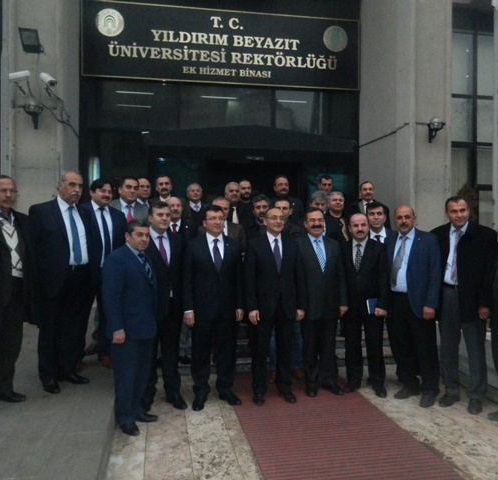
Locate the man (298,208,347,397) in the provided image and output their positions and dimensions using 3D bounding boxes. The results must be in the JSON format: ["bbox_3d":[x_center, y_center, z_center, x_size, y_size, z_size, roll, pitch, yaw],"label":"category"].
[{"bbox_3d":[0.692,0.560,4.350,0.510,1.720,0.330,1,1,8],"label":"man"}]

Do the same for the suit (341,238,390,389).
[{"bbox_3d":[1.078,0.685,4.330,0.500,1.400,0.300,1,1,20],"label":"suit"}]

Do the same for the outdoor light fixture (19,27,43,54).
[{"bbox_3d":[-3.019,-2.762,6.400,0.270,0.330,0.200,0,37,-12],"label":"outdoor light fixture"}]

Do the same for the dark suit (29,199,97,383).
[{"bbox_3d":[-1.533,0.426,3.820,0.530,1.500,0.330,-1,2,-42],"label":"dark suit"}]

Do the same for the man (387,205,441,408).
[{"bbox_3d":[1.437,0.565,4.060,0.540,1.750,0.340,1,1,38],"label":"man"}]

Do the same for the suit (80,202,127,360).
[{"bbox_3d":[-1.381,0.385,4.370,0.500,1.480,0.300,0,1,-25],"label":"suit"}]

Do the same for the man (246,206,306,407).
[{"bbox_3d":[0.242,0.580,4.240,0.540,1.735,0.350,0,2,-2],"label":"man"}]

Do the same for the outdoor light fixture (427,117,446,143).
[{"bbox_3d":[3.014,-1.781,7.450,0.240,0.410,0.280,0,2,-10],"label":"outdoor light fixture"}]

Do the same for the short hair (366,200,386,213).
[{"bbox_3d":[1.360,-0.343,4.950,0.180,0.160,0.200,1,2,8],"label":"short hair"}]

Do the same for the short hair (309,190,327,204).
[{"bbox_3d":[0.797,-0.487,5.287,0.190,0.160,0.200,0,2,0],"label":"short hair"}]

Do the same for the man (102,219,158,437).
[{"bbox_3d":[-0.931,0.647,3.622,0.500,1.640,0.350,-1,2,-40],"label":"man"}]

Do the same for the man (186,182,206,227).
[{"bbox_3d":[-0.637,0.172,5.508,0.500,1.700,0.330,0,2,-5],"label":"man"}]

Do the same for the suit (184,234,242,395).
[{"bbox_3d":[-0.328,0.678,4.173,0.550,1.460,0.330,0,2,-7],"label":"suit"}]

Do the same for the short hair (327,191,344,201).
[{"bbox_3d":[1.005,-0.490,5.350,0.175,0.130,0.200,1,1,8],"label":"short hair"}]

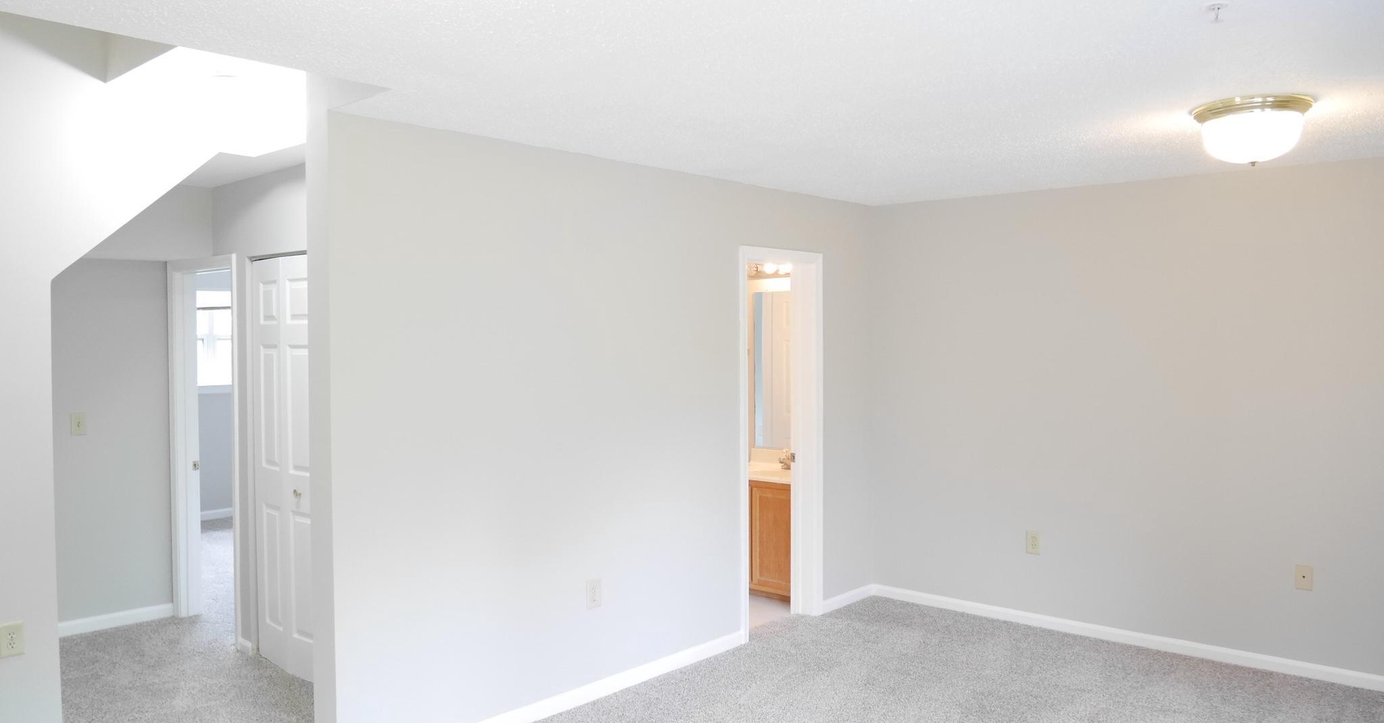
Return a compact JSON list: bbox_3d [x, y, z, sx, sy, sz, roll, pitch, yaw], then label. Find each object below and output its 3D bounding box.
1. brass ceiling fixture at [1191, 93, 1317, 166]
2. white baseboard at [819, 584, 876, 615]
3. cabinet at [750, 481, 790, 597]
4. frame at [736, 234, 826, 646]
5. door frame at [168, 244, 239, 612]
[{"bbox_3d":[1.953,-0.787,3.346,0.368,0.205,0.368,1,2,43],"label":"brass ceiling fixture"},{"bbox_3d":[0.945,1.435,5.822,0.016,0.081,0.538,1,2,43],"label":"white baseboard"},{"bbox_3d":[0.555,1.106,6.181,0.790,0.740,0.525,1,2,43],"label":"cabinet"},{"bbox_3d":[0.466,0.438,5.357,0.145,2.101,0.753,1,2,43],"label":"frame"},{"bbox_3d":[-2.641,0.460,5.316,0.905,2.092,0.137,1,2,43],"label":"door frame"}]

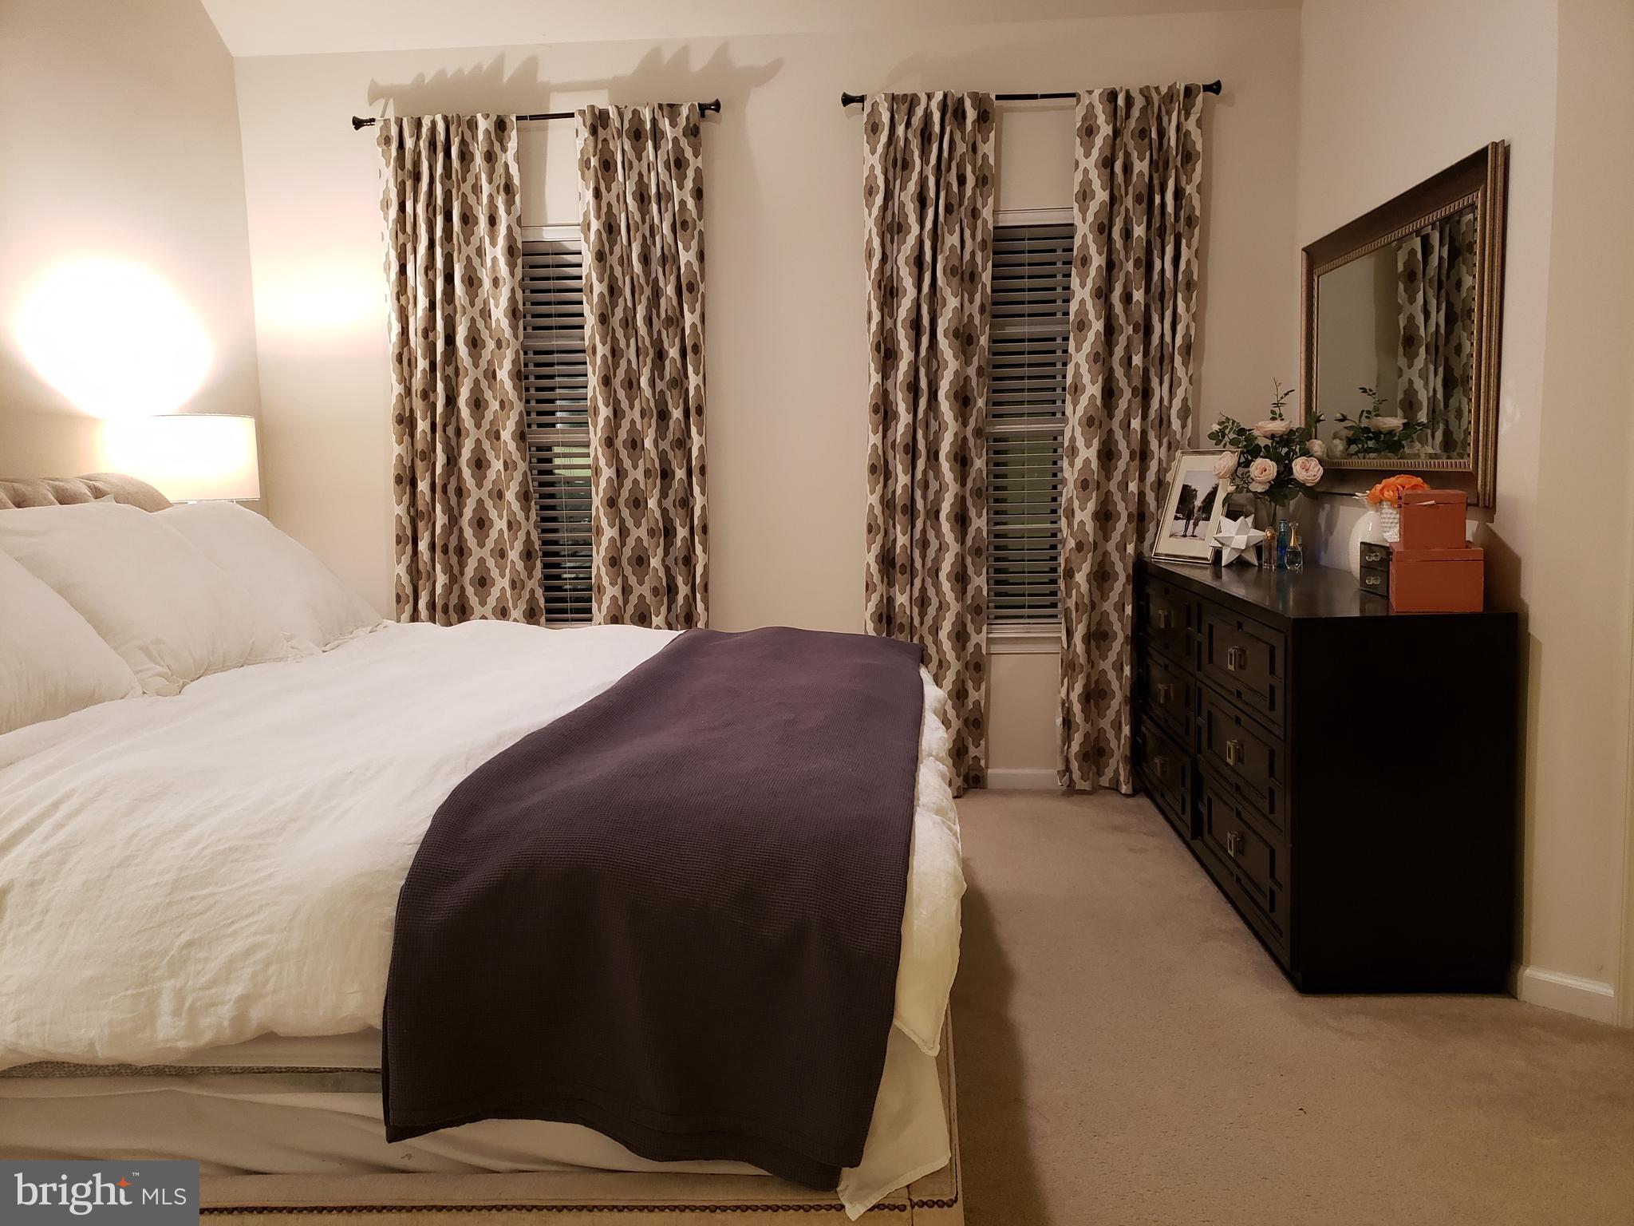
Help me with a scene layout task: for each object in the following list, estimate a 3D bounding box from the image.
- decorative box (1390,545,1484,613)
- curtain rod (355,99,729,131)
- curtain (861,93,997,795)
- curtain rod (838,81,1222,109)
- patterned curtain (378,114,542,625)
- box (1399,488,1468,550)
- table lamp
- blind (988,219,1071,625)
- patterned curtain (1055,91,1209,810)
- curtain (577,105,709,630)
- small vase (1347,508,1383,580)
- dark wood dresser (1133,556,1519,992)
[{"bbox_3d":[1.399,-0.081,2.775,0.175,0.139,0.216,1,7,21],"label":"decorative box"},{"bbox_3d":[-0.966,-1.702,4.202,1.291,0.060,0.085,-1,7,4],"label":"curtain rod"},{"bbox_3d":[0.395,-0.544,4.260,0.460,2.405,0.125,-1,7,4],"label":"curtain"},{"bbox_3d":[0.707,-1.729,4.089,1.254,0.060,0.085,-1,7,4],"label":"curtain rod"},{"bbox_3d":[-1.253,-0.515,4.371,0.537,2.408,0.125,-1,7,4],"label":"patterned curtain"},{"bbox_3d":[1.397,-0.212,2.777,0.122,0.121,0.163,1,7,21],"label":"box"},{"bbox_3d":[-1.871,-0.219,3.658,0.402,0.720,0.402,-1,7,4],"label":"table lamp"},{"bbox_3d":[0.743,-0.653,4.342,0.804,1.445,0.060,-1,7,4],"label":"blind"},{"bbox_3d":[1.069,-0.551,4.215,0.468,2.396,0.125,-1,7,4],"label":"patterned curtain"},{"bbox_3d":[-0.587,-0.527,4.326,0.457,2.408,0.125,-1,7,4],"label":"curtain"},{"bbox_3d":[1.484,-0.176,3.268,0.137,0.216,0.137,-1,7,4],"label":"small vase"},{"bbox_3d":[1.314,0.326,3.466,0.472,0.824,1.654,-1,7,4],"label":"dark wood dresser"}]

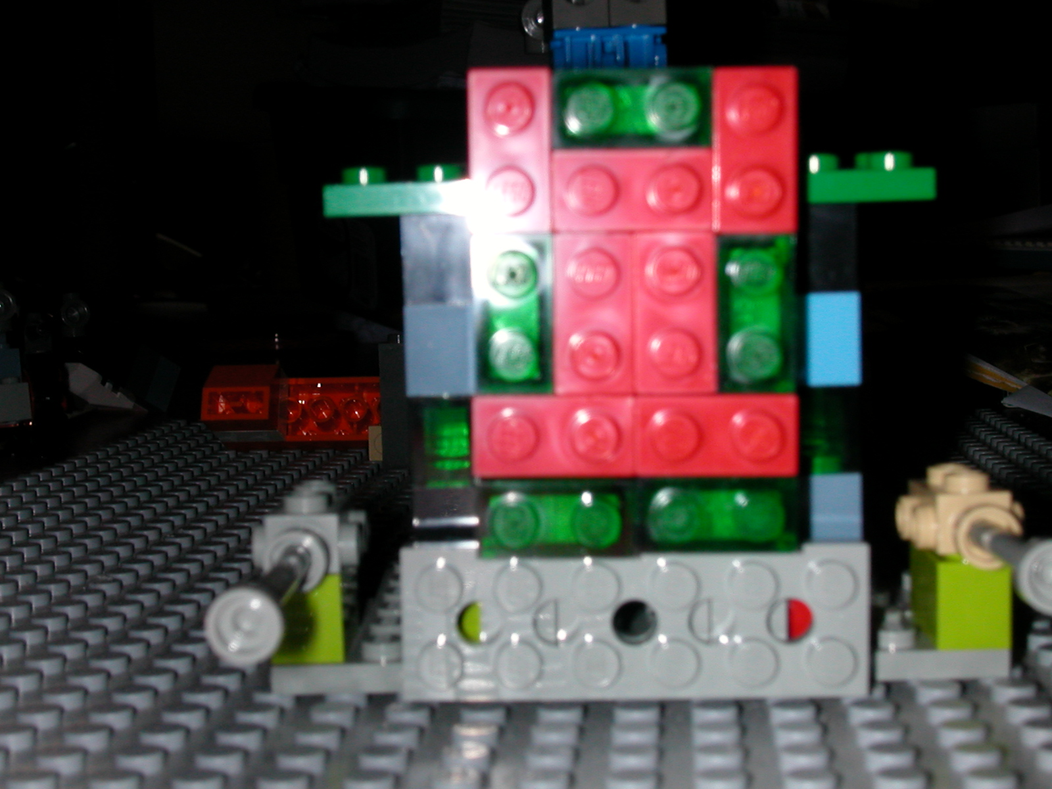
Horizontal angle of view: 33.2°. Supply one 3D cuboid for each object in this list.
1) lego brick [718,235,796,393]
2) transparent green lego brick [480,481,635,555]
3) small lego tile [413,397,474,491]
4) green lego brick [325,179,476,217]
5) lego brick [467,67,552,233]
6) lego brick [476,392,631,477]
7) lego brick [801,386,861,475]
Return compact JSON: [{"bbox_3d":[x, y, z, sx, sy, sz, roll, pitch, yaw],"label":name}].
[{"bbox_3d":[0.023,-0.008,0.176,0.008,0.016,0.011,0,4,2],"label":"lego brick"},{"bbox_3d":[0.003,0.012,0.177,0.016,0.008,0.009,0,4,3],"label":"transparent green lego brick"},{"bbox_3d":[-0.008,0.005,0.192,0.008,0.010,0.008,-2,5,2],"label":"small lego tile"},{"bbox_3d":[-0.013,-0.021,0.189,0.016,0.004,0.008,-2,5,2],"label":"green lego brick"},{"bbox_3d":[-0.001,-0.024,0.176,0.008,0.016,0.011,0,4,2],"label":"lego brick"},{"bbox_3d":[0.003,0.004,0.176,0.016,0.008,0.009,0,4,3],"label":"lego brick"},{"bbox_3d":[0.032,0.003,0.190,0.008,0.010,0.008,-2,5,2],"label":"lego brick"}]

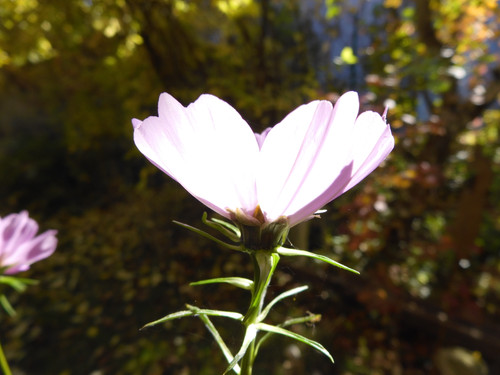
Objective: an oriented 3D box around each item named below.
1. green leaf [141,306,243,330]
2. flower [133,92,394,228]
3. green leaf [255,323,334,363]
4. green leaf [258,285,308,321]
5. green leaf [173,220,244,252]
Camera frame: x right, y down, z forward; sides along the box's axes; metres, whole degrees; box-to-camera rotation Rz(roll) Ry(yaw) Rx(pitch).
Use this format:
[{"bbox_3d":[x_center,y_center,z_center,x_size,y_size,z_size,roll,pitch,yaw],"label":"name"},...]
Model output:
[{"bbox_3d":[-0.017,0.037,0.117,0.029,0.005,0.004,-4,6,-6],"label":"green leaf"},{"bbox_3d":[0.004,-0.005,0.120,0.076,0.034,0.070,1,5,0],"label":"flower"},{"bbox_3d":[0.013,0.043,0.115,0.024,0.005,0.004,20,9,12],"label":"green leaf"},{"bbox_3d":[0.010,0.034,0.124,0.019,0.005,0.004,-25,18,-28],"label":"green leaf"},{"bbox_3d":[-0.013,0.015,0.121,0.024,0.004,0.004,18,8,10],"label":"green leaf"}]

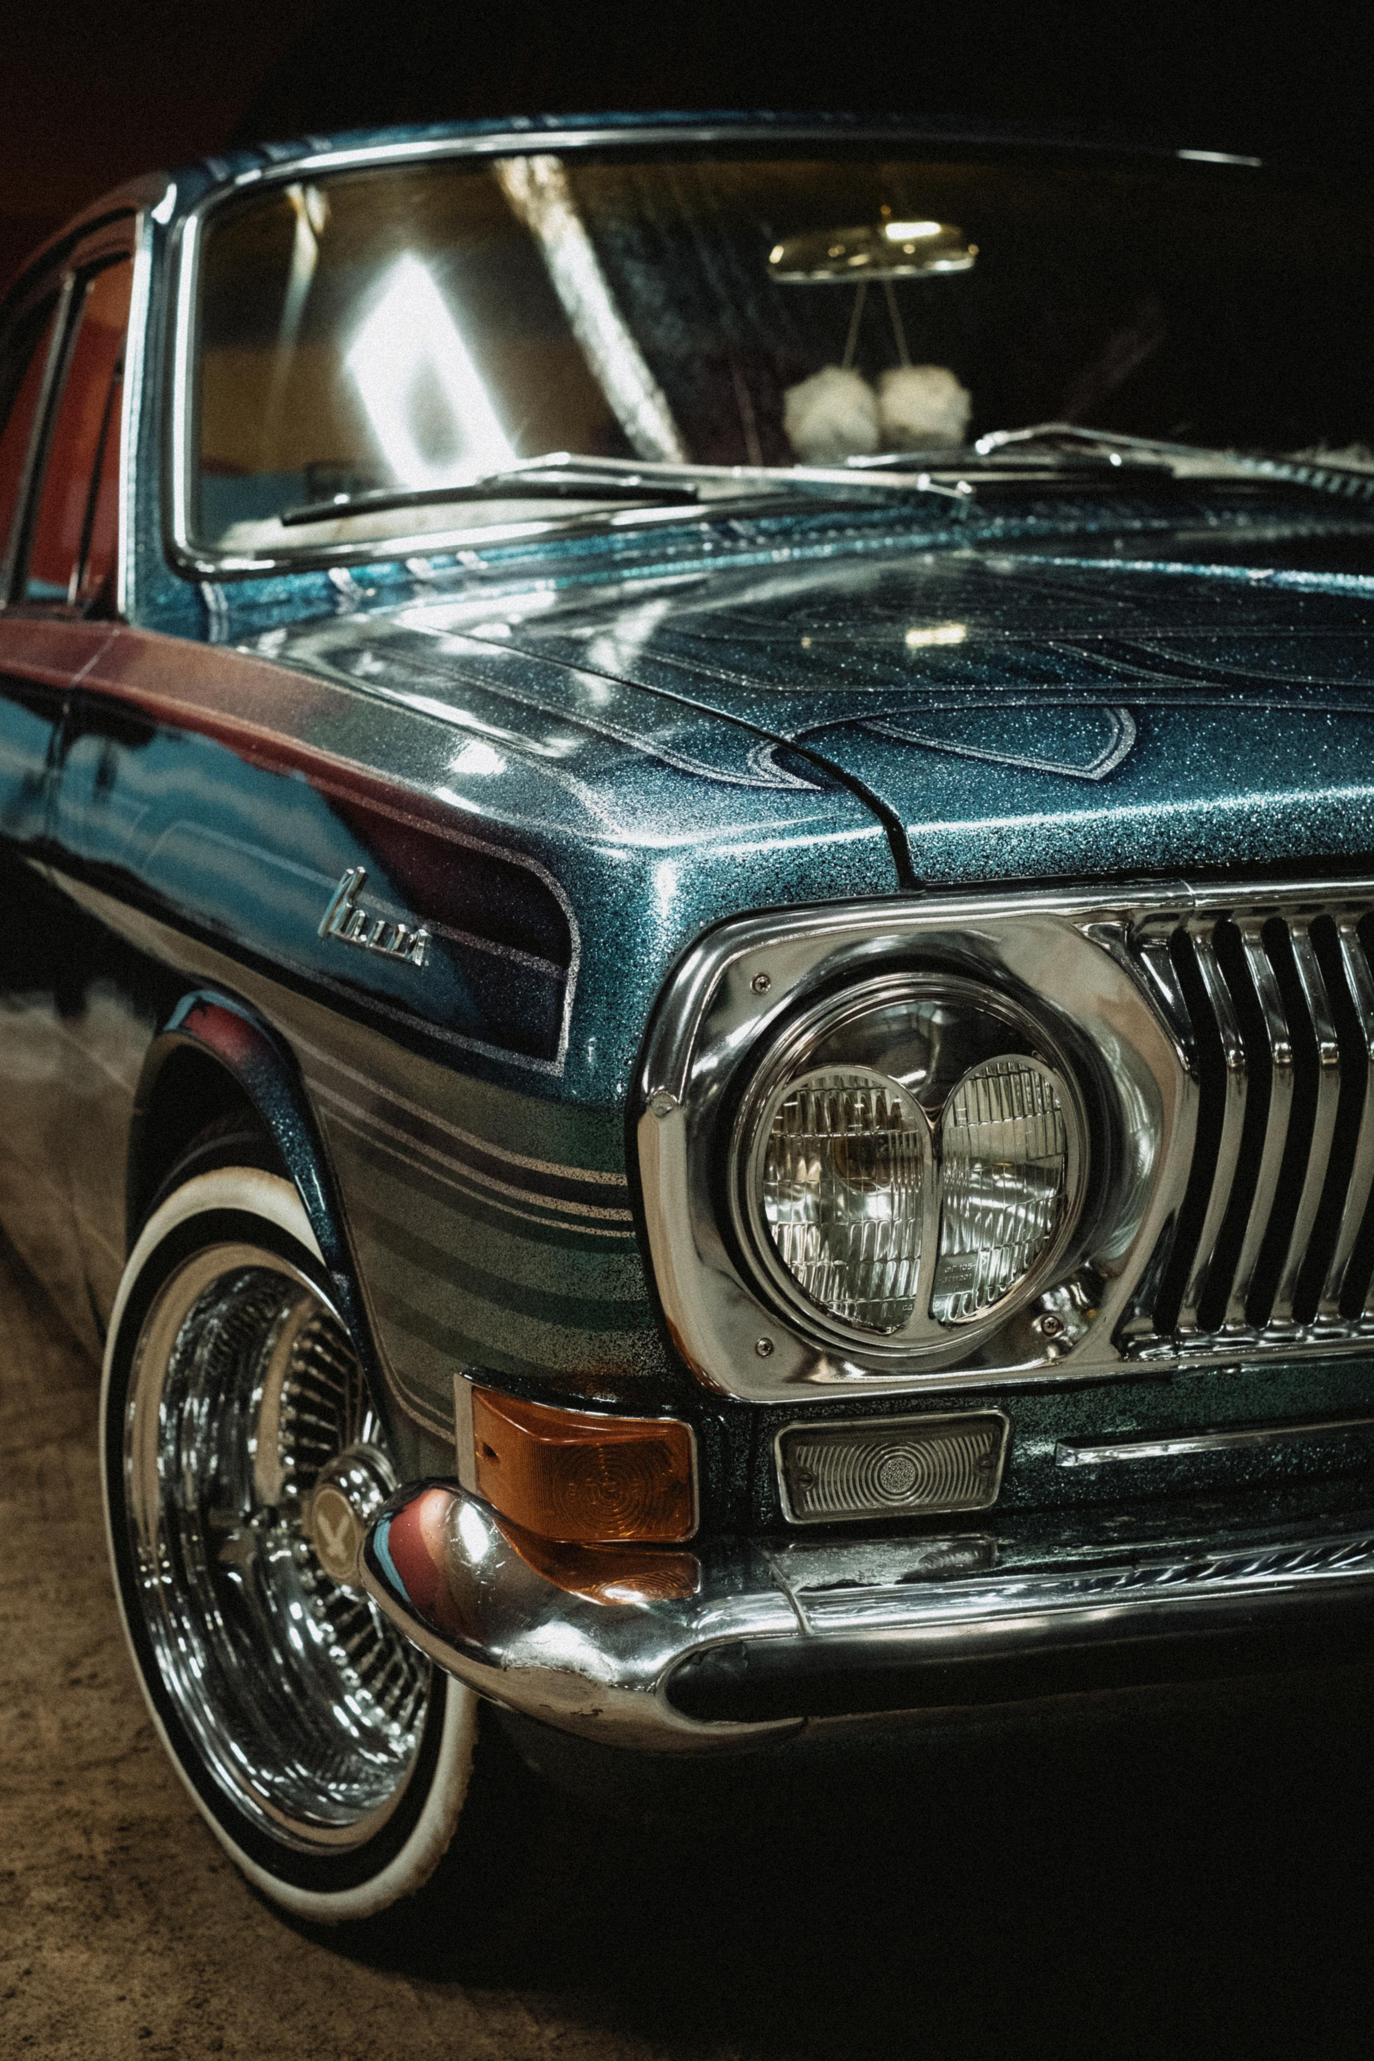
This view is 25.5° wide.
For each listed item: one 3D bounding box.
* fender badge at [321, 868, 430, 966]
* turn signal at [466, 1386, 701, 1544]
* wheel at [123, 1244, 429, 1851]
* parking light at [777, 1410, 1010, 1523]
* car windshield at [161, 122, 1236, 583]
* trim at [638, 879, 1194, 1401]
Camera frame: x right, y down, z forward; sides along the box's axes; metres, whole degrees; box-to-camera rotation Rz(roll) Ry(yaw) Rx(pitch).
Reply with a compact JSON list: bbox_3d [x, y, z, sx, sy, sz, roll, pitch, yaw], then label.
[{"bbox_3d":[-0.175,-0.063,1.700,0.014,0.050,0.185,-4,10,-26],"label":"fender badge"},{"bbox_3d":[-0.052,0.206,1.452,0.098,0.058,0.090,-2,9,-15],"label":"turn signal"},{"bbox_3d":[-0.214,0.339,2.098,0.170,0.412,0.412,-7,12,-37],"label":"wheel"},{"bbox_3d":[0.100,0.212,1.476,0.115,0.054,0.030,-2,9,-15],"label":"parking light"},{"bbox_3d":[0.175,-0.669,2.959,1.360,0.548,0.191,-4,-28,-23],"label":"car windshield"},{"bbox_3d":[0.106,0.052,1.427,0.268,0.235,0.080,-3,10,-20],"label":"trim"}]

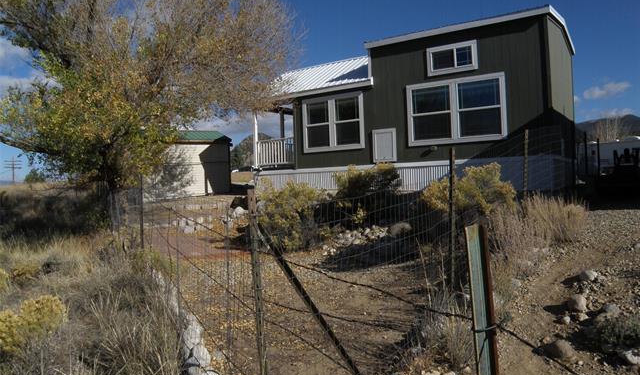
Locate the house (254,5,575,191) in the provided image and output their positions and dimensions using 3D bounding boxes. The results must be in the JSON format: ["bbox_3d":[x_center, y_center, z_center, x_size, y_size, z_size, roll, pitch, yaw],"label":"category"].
[{"bbox_3d":[2.990,-2.300,16.400,9.900,4.850,5.000,-2,0,35],"label":"house"}]

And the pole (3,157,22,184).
[{"bbox_3d":[-57.500,-2.400,90.000,3.200,6.500,0.300,-2,0,-33],"label":"pole"}]

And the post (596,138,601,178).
[{"bbox_3d":[7.550,-0.660,13.000,0.060,1.350,0.060,-2,0,37],"label":"post"}]

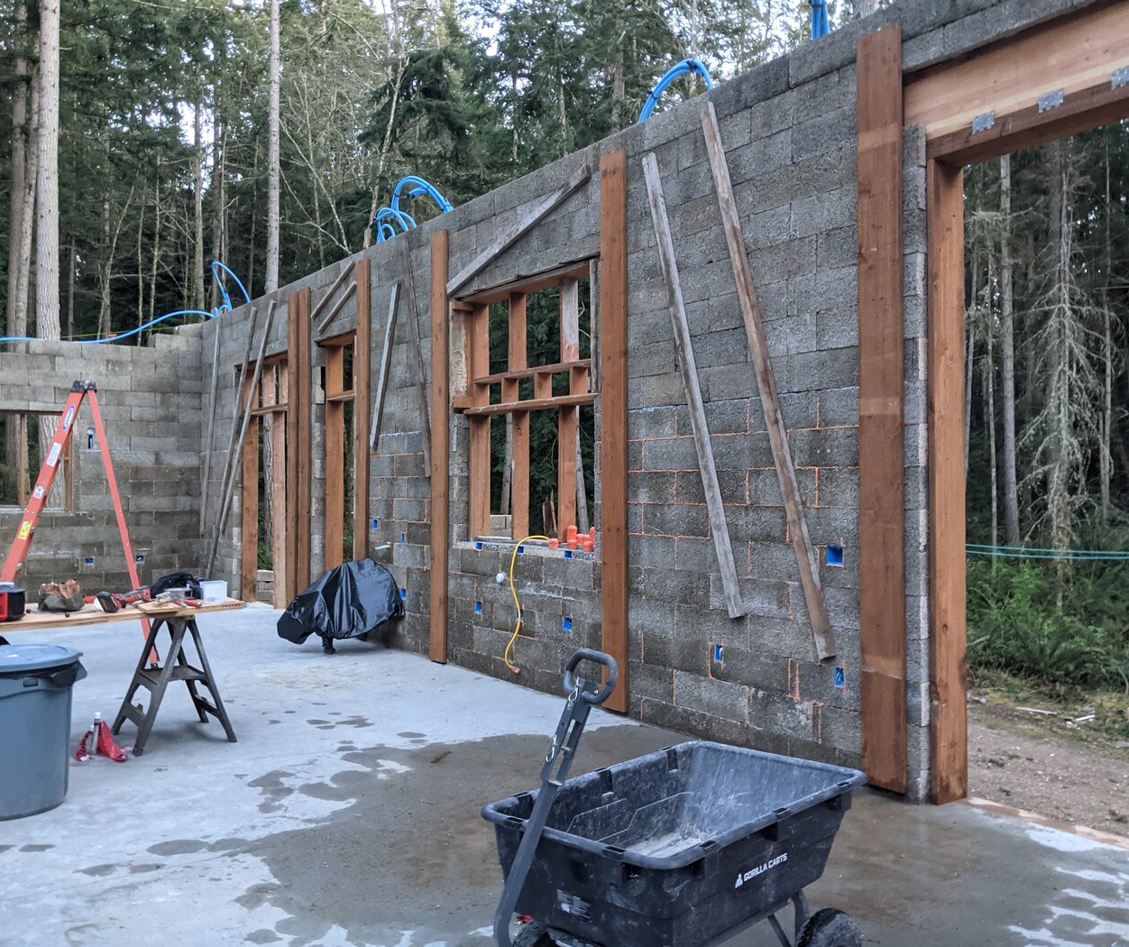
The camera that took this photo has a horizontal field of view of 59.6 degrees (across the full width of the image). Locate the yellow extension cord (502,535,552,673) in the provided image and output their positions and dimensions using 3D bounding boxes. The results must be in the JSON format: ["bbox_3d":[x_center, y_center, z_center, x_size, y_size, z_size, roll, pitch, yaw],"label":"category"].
[{"bbox_3d":[-0.278,0.958,7.327,0.160,1.000,0.470,1,-1,-36],"label":"yellow extension cord"}]

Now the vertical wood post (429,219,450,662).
[{"bbox_3d":[-1.058,-0.222,8.350,0.042,3.645,0.240,1,-1,-36],"label":"vertical wood post"}]

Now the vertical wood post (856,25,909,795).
[{"bbox_3d":[1.550,-0.317,4.803,0.042,3.665,0.240,1,-1,-36],"label":"vertical wood post"}]

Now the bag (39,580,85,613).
[{"bbox_3d":[-2.910,0.699,5.700,0.240,0.190,0.200,0,-1,-31],"label":"bag"}]

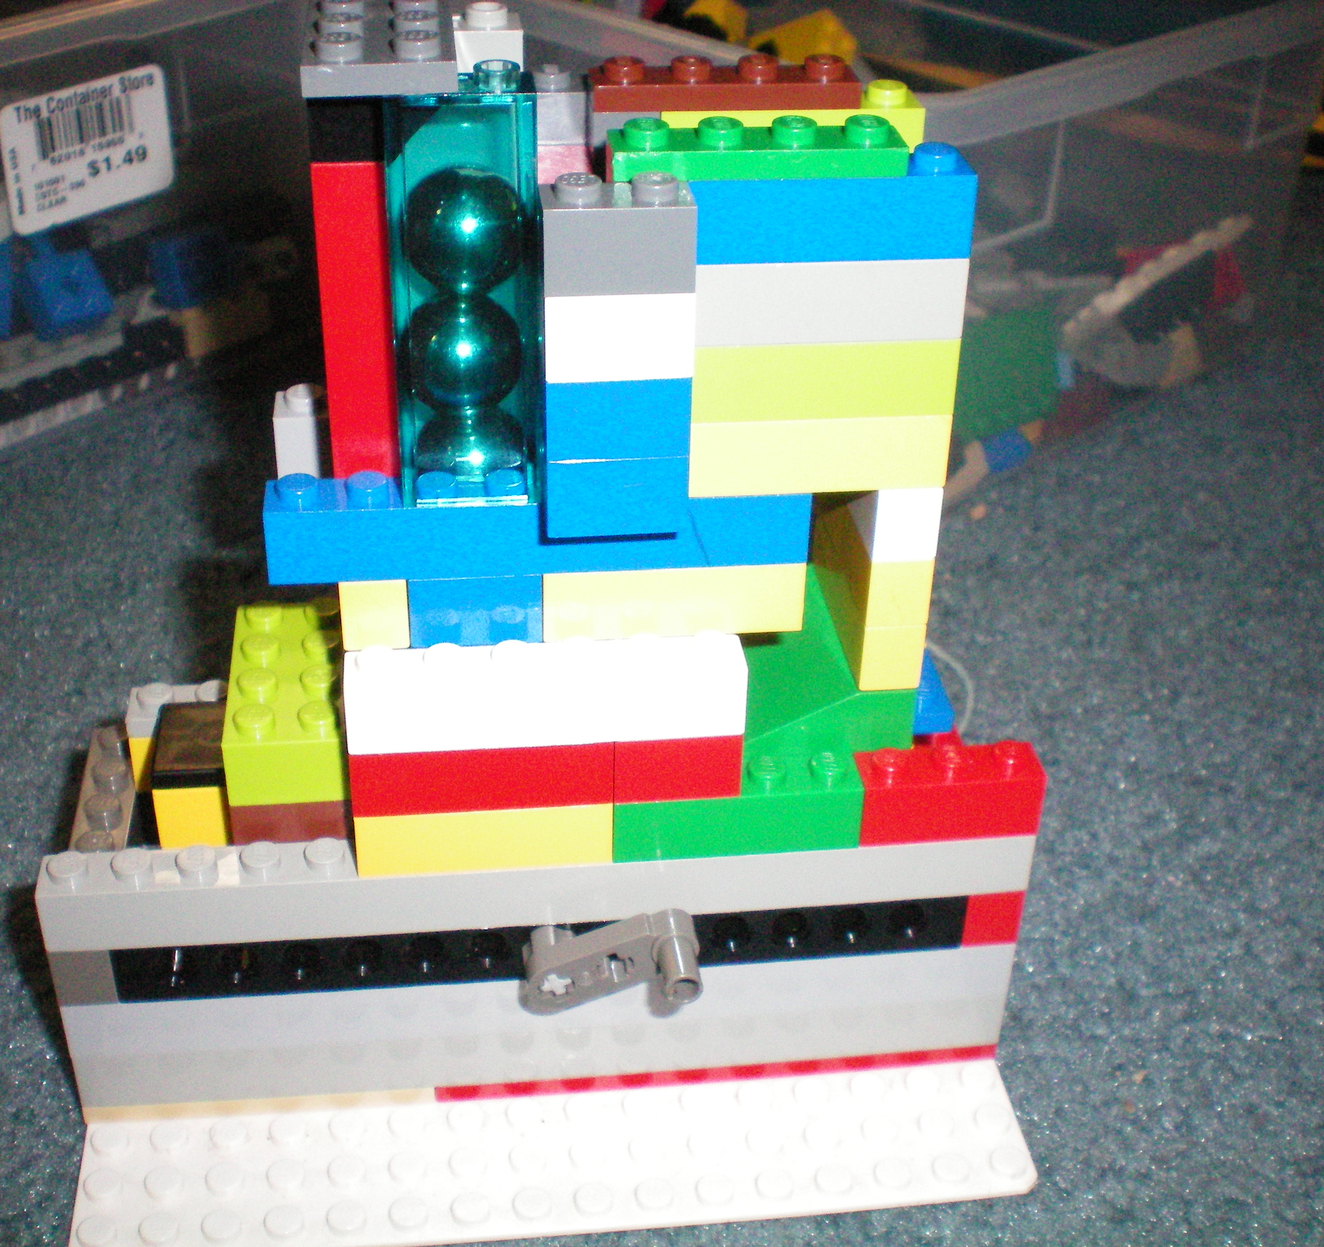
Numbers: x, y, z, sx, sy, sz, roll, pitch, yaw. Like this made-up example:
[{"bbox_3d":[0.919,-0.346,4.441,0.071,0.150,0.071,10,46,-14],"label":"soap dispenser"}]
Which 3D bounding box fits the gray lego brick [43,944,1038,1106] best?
[{"bbox_3d":[-0.015,0.053,0.251,0.128,0.019,0.008,-3,33,-6],"label":"gray lego brick"}]

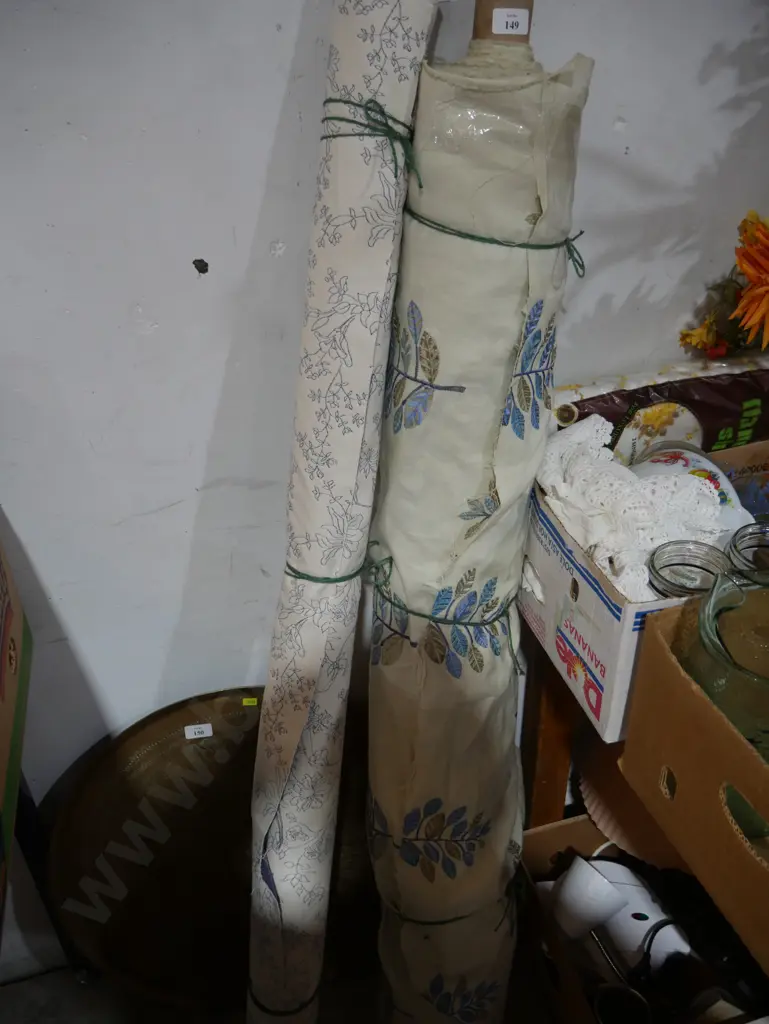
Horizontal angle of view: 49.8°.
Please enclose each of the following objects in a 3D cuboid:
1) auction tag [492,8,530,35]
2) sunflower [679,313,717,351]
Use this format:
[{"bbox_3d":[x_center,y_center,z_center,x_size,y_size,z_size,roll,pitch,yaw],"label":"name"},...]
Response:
[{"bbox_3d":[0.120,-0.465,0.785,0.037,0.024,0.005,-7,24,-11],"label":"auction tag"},{"bbox_3d":[0.408,-0.235,1.080,0.040,0.049,0.049,-23,36,-30],"label":"sunflower"}]

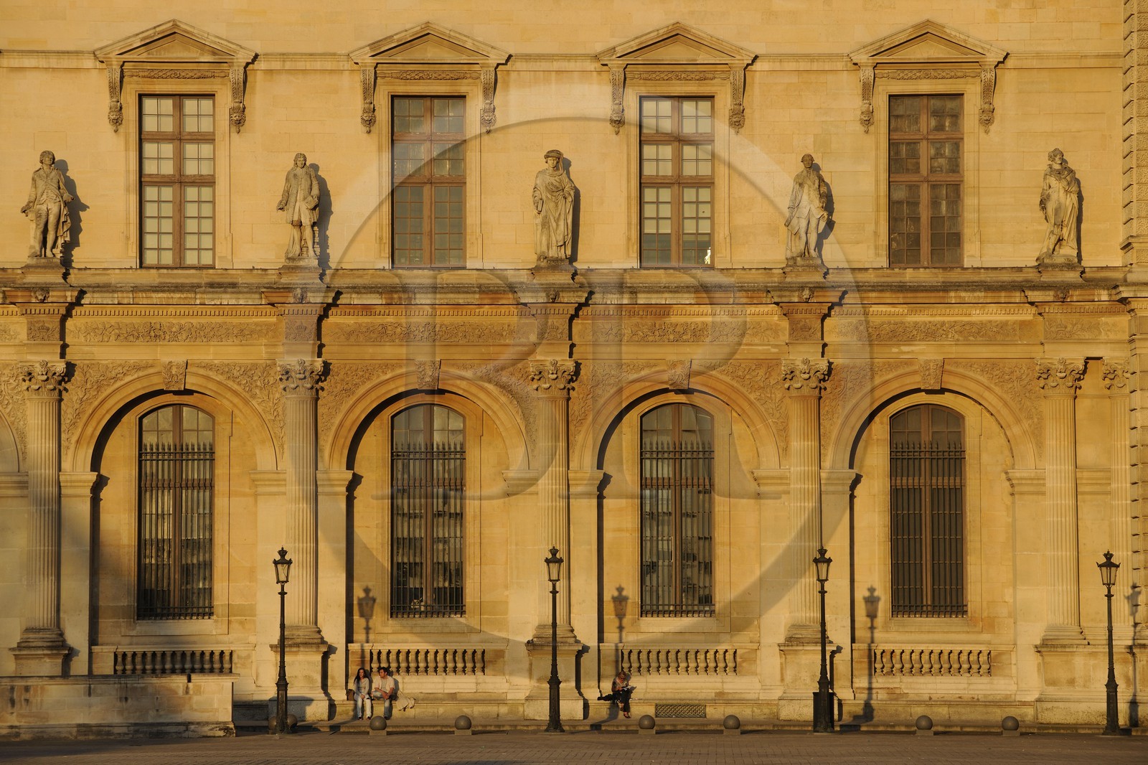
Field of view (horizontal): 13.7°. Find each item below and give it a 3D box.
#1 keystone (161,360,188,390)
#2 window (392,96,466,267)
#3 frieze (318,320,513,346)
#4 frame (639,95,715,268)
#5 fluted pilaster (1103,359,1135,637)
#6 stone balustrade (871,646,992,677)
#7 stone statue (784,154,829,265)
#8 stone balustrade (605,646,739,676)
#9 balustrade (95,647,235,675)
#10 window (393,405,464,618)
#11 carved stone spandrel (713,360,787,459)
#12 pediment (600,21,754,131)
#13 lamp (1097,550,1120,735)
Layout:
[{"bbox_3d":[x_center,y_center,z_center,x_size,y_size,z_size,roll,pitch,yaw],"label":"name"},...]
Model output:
[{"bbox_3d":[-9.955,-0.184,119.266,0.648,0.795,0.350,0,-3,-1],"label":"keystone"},{"bbox_3d":[-3.692,-5.102,121.504,1.892,4.328,0.200,0,-3,0],"label":"window"},{"bbox_3d":[-3.885,-1.264,120.412,4.856,0.632,0.180,0,-3,0],"label":"frieze"},{"bbox_3d":[2.621,-5.102,121.504,1.937,4.373,0.200,0,-3,0],"label":"frame"},{"bbox_3d":[13.602,2.876,119.371,0.808,6.915,0.280,0,-3,-1],"label":"fluted pilaster"},{"bbox_3d":[8.945,6.988,119.673,3.012,0.784,0.300,0,-3,-1],"label":"stone balustrade"},{"bbox_3d":[5.785,-4.300,118.843,1.118,2.817,0.800,0,-3,-3],"label":"stone statue"},{"bbox_3d":[2.508,7.011,120.450,3.276,0.745,0.320,0,-3,0],"label":"stone balustrade"},{"bbox_3d":[-10.175,6.972,119.483,3.650,0.749,0.350,0,-3,-1],"label":"balustrade"},{"bbox_3d":[-3.641,3.170,119.100,1.898,5.359,0.200,0,-3,-3],"label":"window"},{"bbox_3d":[4.256,0.649,115.459,1.774,2.379,0.200,0,-3,0],"label":"carved stone spandrel"},{"bbox_3d":[2.588,-7.612,119.435,3.996,2.791,0.550,0,-3,-3],"label":"pediment"},{"bbox_3d":[12.709,6.173,113.639,0.470,4.393,0.470,3,-4,-41],"label":"lamp"}]

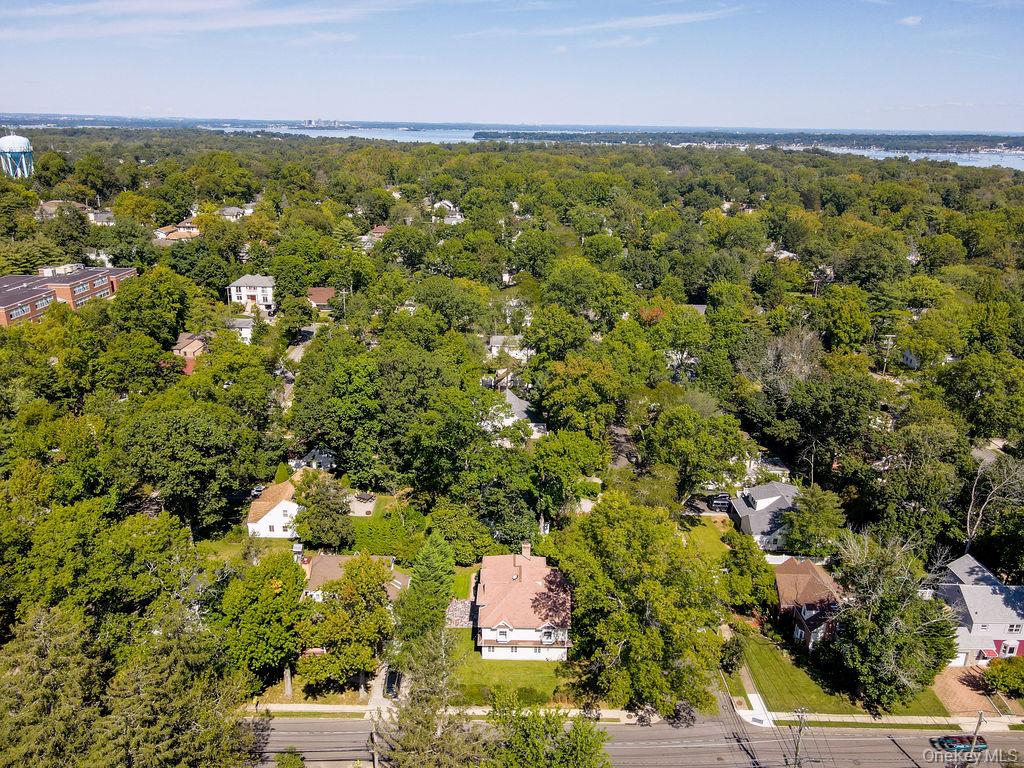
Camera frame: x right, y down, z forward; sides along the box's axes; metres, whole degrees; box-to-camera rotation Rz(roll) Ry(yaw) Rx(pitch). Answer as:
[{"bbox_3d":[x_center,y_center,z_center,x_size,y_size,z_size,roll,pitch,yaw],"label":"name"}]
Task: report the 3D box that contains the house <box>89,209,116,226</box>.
[{"bbox_3d":[-216.681,-86.370,376.369,14.500,8.500,11.000,1,20,0],"label":"house"}]

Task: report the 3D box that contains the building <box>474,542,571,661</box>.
[{"bbox_3d":[1.603,29.440,97.681,11.900,8.900,14.700,1,20,0],"label":"building"}]

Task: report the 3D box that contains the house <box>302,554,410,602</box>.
[{"bbox_3d":[-21.880,28.276,102.371,14.700,7.000,11.000,1,20,0],"label":"house"}]

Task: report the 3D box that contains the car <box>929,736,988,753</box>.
[{"bbox_3d":[51.254,40.612,80.631,4.900,1.550,1.900,1,20,0],"label":"car"}]

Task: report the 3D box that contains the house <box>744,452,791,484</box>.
[{"bbox_3d":[49.757,16.193,139.525,9.500,6.300,11.000,1,20,0],"label":"house"}]

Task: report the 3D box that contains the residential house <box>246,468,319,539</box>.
[{"bbox_3d":[-38.771,19.594,124.919,10.400,7.000,16.900,1,20,0],"label":"residential house"}]

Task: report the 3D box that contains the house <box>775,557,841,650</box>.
[{"bbox_3d":[41.150,29.936,99.619,9.000,8.000,12.500,1,20,0],"label":"house"}]

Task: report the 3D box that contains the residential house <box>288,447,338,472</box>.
[{"bbox_3d":[-38.038,15.142,138.675,9.500,5.800,11.000,1,20,0],"label":"residential house"}]

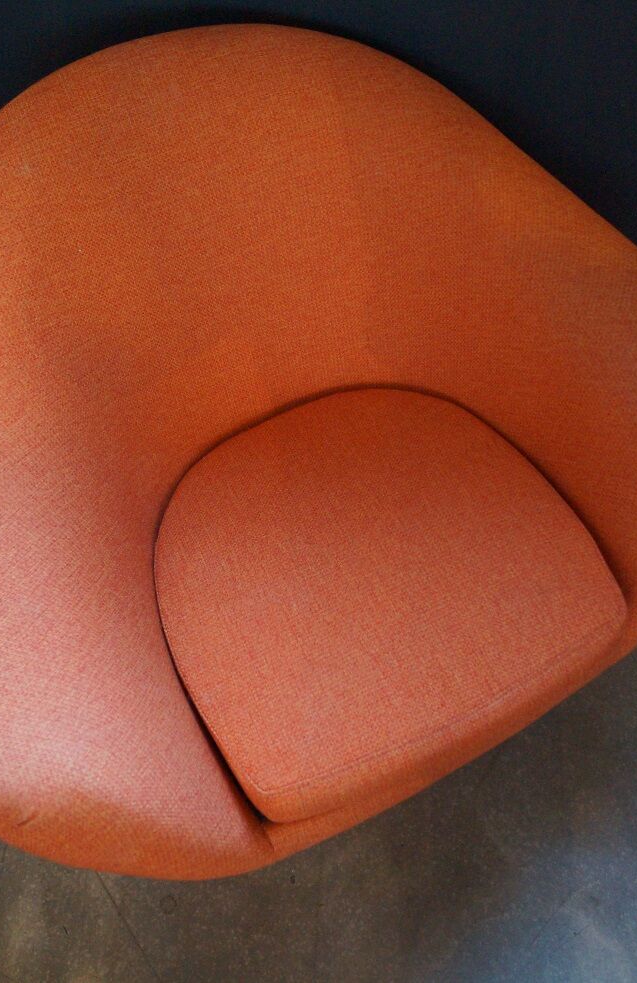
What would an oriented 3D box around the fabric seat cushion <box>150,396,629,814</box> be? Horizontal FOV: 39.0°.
[{"bbox_3d":[0.051,0.086,1.157,0.520,0.100,0.520,-23,52,-12],"label":"fabric seat cushion"}]

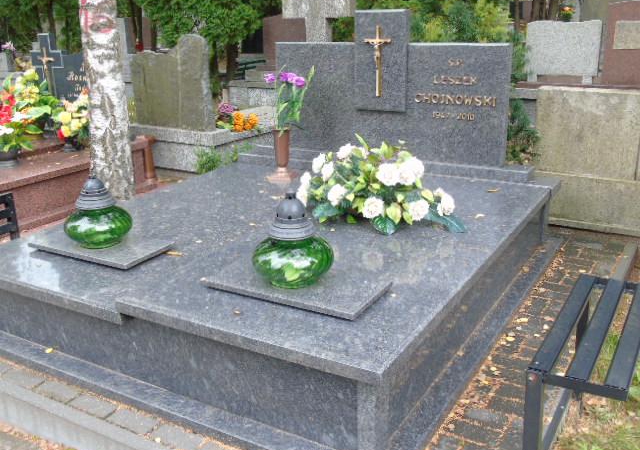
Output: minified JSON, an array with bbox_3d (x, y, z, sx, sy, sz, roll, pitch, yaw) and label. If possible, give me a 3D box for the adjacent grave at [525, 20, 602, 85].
[{"bbox_3d":[2.371,-1.681,6.119,0.669,0.580,0.120,9,21,29],"label":"adjacent grave"}]

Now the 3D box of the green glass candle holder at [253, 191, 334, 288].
[{"bbox_3d":[-0.099,0.039,2.278,0.295,0.350,0.295,-1,18,0],"label":"green glass candle holder"}]

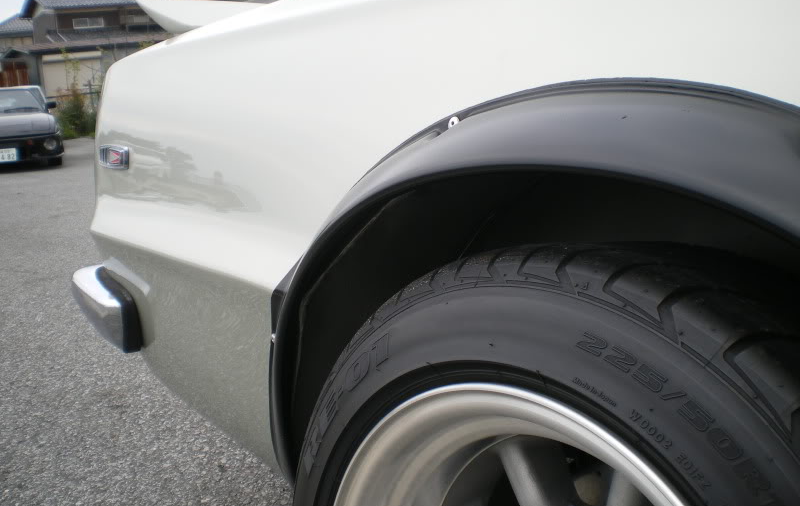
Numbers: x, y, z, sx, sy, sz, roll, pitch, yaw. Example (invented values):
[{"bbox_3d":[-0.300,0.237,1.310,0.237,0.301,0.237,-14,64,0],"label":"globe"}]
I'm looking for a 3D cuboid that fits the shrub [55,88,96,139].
[{"bbox_3d":[-8.943,-3.870,23.000,1.150,1.330,1.100,-5,10,-19],"label":"shrub"}]

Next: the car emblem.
[{"bbox_3d":[-0.446,-0.149,1.300,0.012,0.034,0.085,-5,9,-40],"label":"car emblem"}]

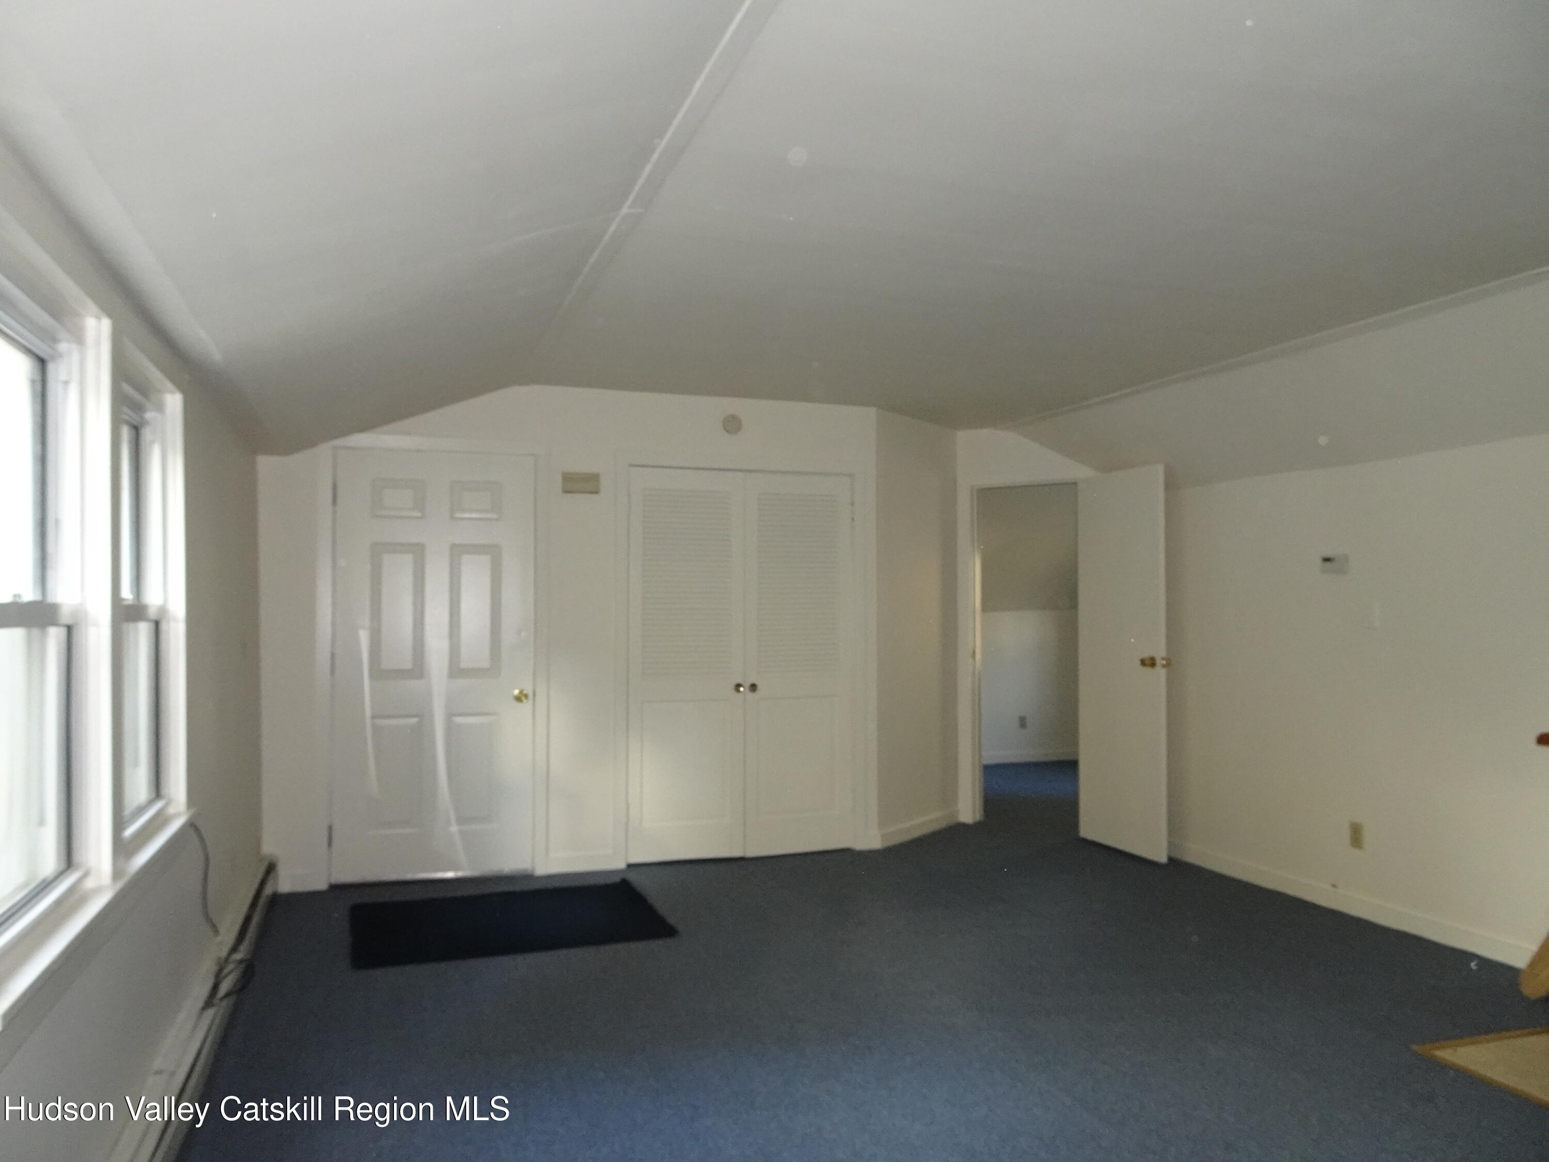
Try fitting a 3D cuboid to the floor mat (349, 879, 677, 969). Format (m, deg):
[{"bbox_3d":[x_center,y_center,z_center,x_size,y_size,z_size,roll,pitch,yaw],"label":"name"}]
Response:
[{"bbox_3d":[-1.111,1.407,4.489,1.218,0.012,0.900,1,-2,-21],"label":"floor mat"}]

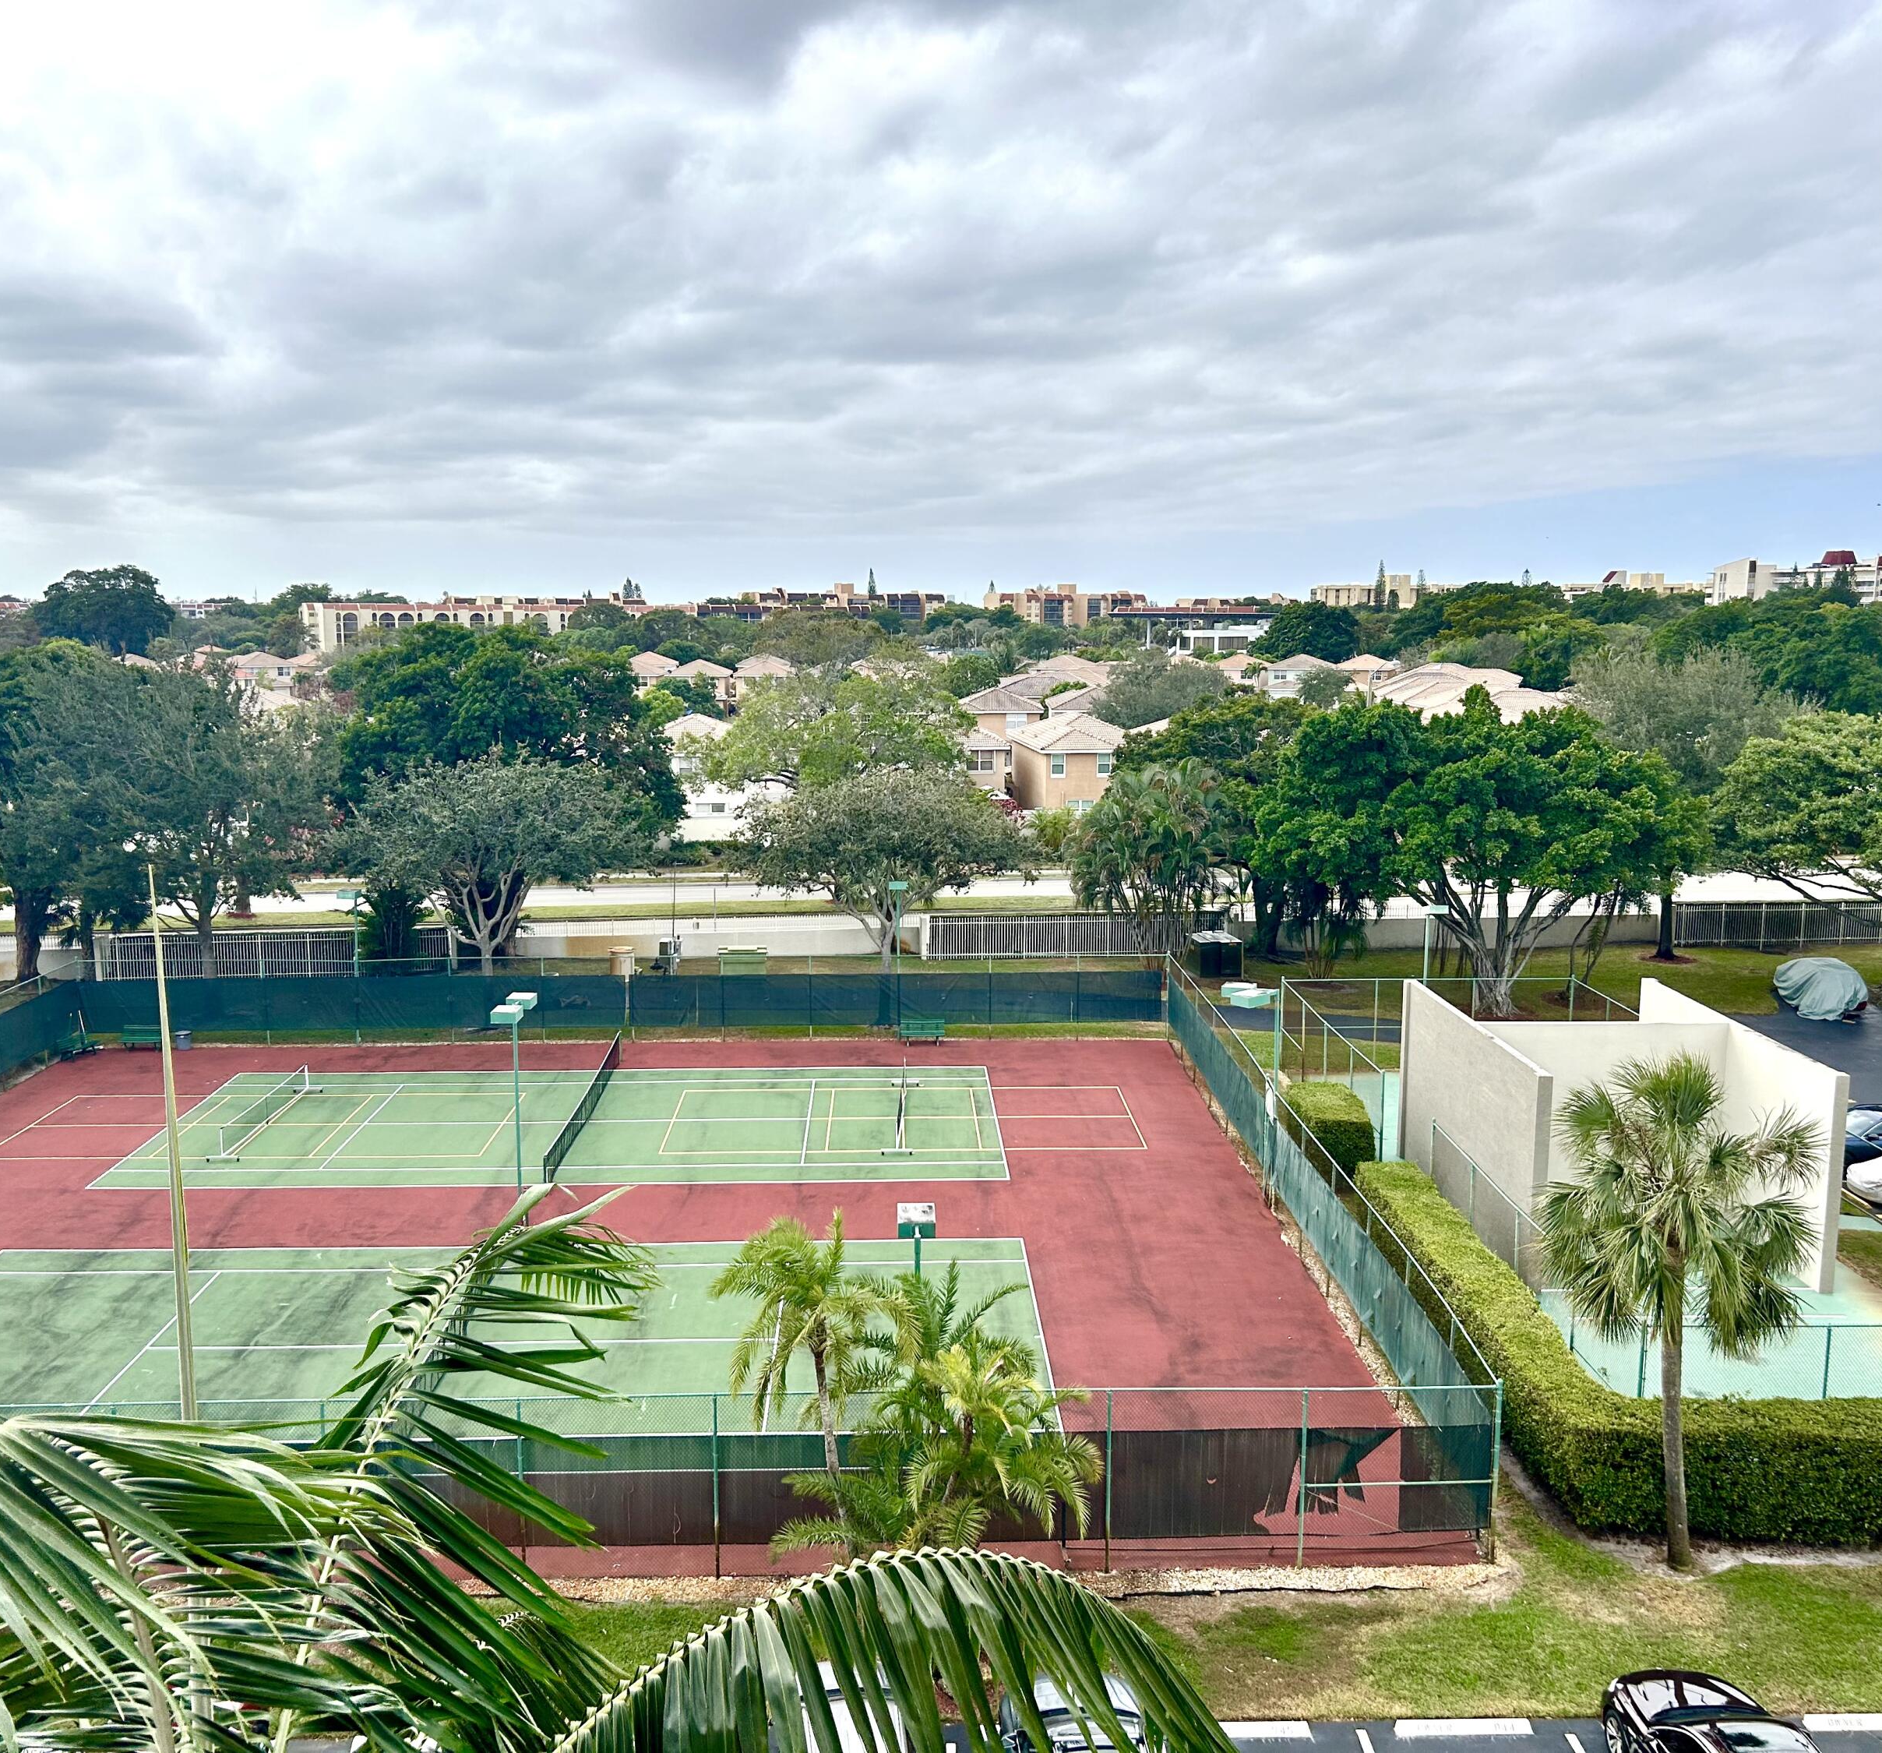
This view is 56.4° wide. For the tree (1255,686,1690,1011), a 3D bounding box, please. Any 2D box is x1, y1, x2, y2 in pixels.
[{"bbox_3d":[19.550,-0.798,63.498,15.600,11.700,14.500,3,10,17],"label":"tree"}]

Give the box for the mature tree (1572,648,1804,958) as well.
[{"bbox_3d":[31.244,-2.979,73.650,8.965,12.880,8.494,0,9,0],"label":"mature tree"}]

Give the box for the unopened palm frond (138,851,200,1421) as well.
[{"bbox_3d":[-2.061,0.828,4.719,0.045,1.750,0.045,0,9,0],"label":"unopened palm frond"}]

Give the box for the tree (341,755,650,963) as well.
[{"bbox_3d":[-15.465,0.634,61.092,10.710,9.600,10.280,0,9,0],"label":"tree"}]

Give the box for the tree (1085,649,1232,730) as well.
[{"bbox_3d":[17.034,-12.288,137.795,10.434,10.852,9.885,0,9,0],"label":"tree"}]

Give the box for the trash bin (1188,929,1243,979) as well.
[{"bbox_3d":[11.190,3.216,71.159,1.800,1.400,1.850,0,9,-2],"label":"trash bin"}]

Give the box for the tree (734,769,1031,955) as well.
[{"bbox_3d":[-2.037,0.861,61.358,10.380,9.050,9.960,0,9,0],"label":"tree"}]

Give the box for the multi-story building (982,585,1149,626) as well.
[{"bbox_3d":[47.530,-102.130,672.306,64.000,18.000,22.000,0,9,0],"label":"multi-story building"}]

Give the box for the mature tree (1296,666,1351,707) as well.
[{"bbox_3d":[44.183,-20.864,202.272,6.400,6.622,6.208,2,9,12],"label":"mature tree"}]

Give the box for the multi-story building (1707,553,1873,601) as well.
[{"bbox_3d":[251.000,-80.741,511.000,20.000,26.000,60.000,-3,10,-17],"label":"multi-story building"}]

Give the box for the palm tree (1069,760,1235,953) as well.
[{"bbox_3d":[8.180,0.010,67.348,6.500,8.800,6.240,0,9,0],"label":"palm tree"}]

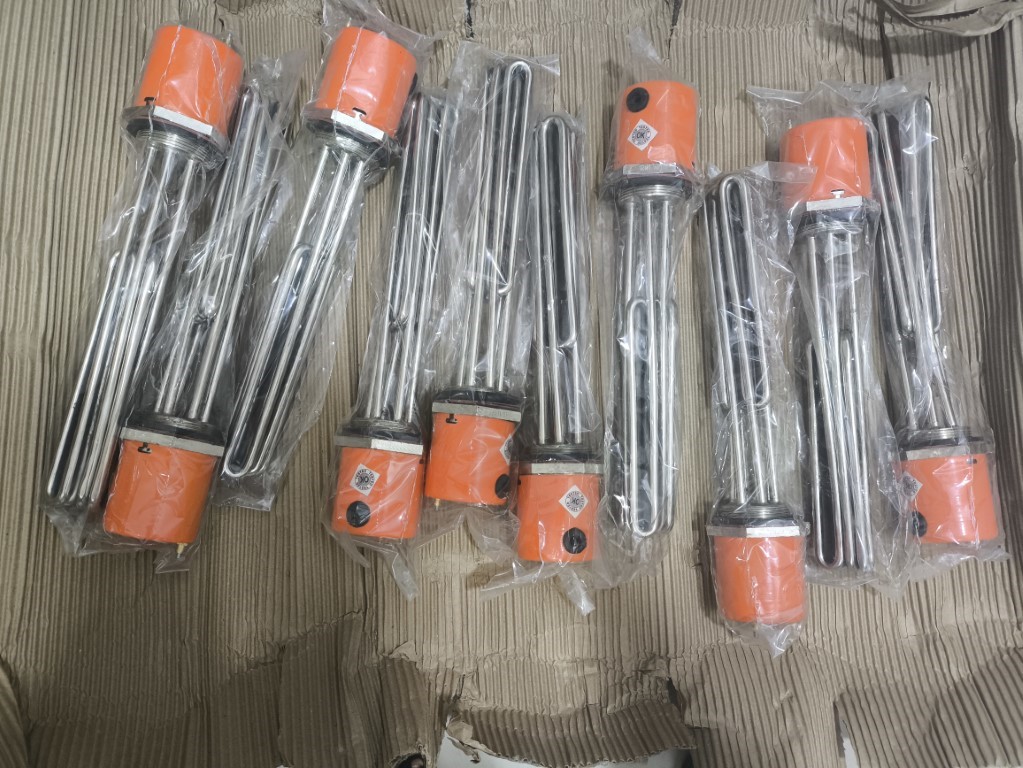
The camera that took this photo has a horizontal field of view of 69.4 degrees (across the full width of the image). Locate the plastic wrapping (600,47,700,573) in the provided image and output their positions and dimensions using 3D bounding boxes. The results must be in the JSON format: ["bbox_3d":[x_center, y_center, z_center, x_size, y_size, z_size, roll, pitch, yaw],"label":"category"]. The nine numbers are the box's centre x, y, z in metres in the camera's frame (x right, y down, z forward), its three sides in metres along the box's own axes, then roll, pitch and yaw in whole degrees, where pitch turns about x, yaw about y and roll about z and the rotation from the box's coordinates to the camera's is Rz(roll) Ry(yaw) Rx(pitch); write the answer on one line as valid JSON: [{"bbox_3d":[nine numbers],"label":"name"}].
[{"bbox_3d":[0.125,-0.075,0.672,0.093,0.079,0.506,1,86,0],"label":"plastic wrapping"}]

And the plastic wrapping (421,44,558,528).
[{"bbox_3d":[-0.018,-0.091,0.669,0.091,0.079,0.449,5,86,0],"label":"plastic wrapping"}]

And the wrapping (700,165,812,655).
[{"bbox_3d":[0.224,0.022,0.671,0.119,0.079,0.454,-1,86,0],"label":"wrapping"}]

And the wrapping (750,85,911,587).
[{"bbox_3d":[0.312,-0.048,0.677,0.135,0.079,0.476,-3,86,-1],"label":"wrapping"}]

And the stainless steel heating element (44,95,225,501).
[{"bbox_3d":[-0.316,-0.061,0.634,0.086,0.078,0.328,16,89,1],"label":"stainless steel heating element"}]

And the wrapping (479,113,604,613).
[{"bbox_3d":[0.031,-0.021,0.674,0.113,0.079,0.465,0,86,0],"label":"wrapping"}]

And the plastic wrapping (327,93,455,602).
[{"bbox_3d":[-0.102,-0.041,0.669,0.092,0.079,0.468,7,86,0],"label":"plastic wrapping"}]

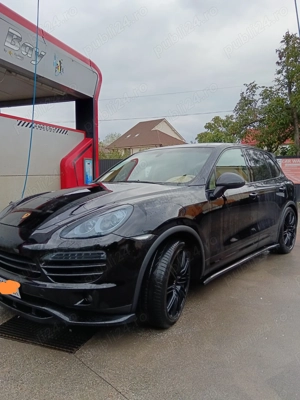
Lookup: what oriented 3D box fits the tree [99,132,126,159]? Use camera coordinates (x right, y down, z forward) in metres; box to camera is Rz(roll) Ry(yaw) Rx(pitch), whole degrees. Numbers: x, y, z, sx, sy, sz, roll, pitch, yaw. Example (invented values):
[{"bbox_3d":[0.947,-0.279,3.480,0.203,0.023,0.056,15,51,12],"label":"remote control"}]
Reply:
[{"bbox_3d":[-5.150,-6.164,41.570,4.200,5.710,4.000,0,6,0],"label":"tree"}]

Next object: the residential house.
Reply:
[{"bbox_3d":[1.903,-7.871,45.966,11.760,8.108,11.424,-6,9,-43],"label":"residential house"}]

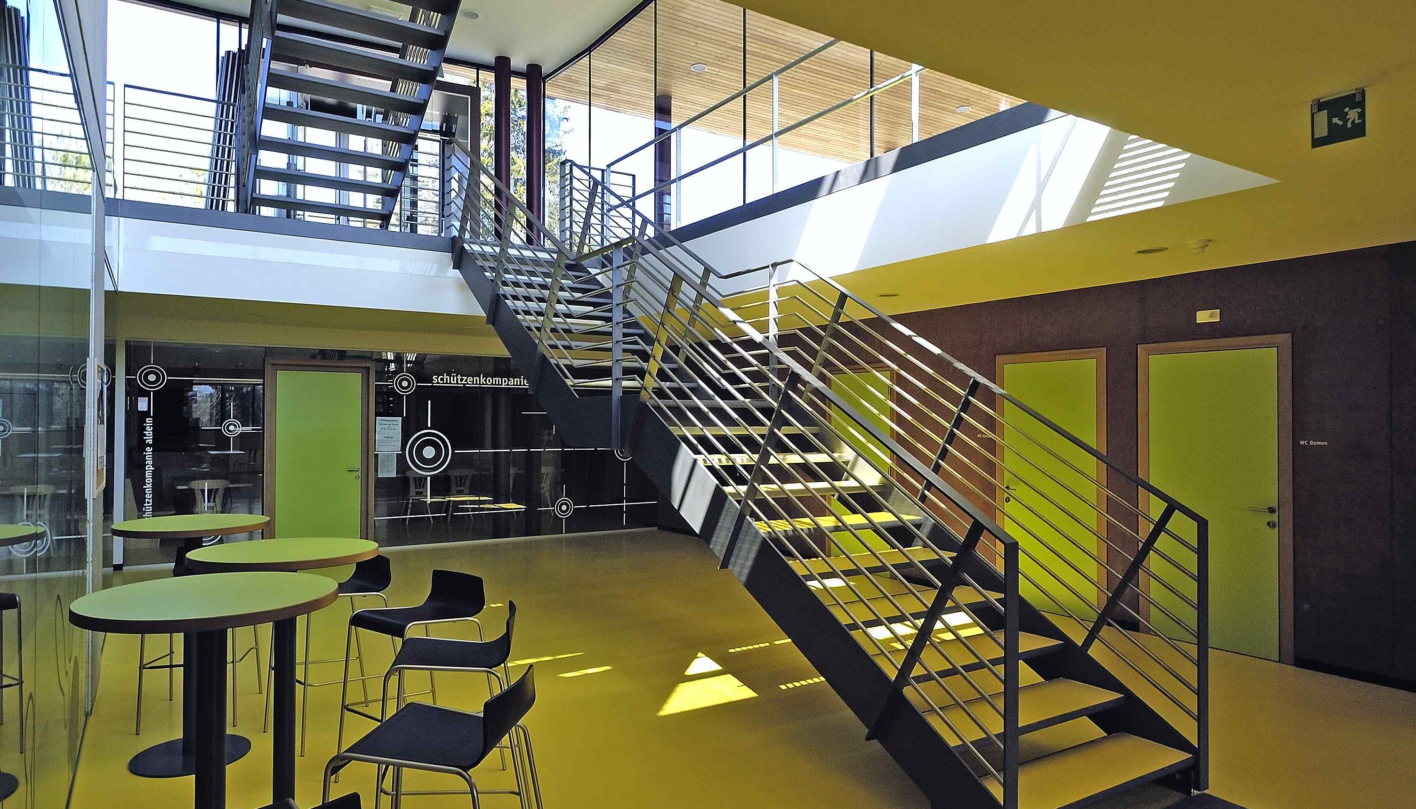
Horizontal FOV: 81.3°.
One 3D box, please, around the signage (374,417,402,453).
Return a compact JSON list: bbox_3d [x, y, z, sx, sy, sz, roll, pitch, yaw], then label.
[{"bbox_3d":[-3.942,0.372,10.203,0.292,0.415,0.010,0,-1,-31],"label":"signage"}]

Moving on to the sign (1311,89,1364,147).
[{"bbox_3d":[2.041,-0.922,2.669,0.012,0.152,0.149,0,-1,-32],"label":"sign"}]

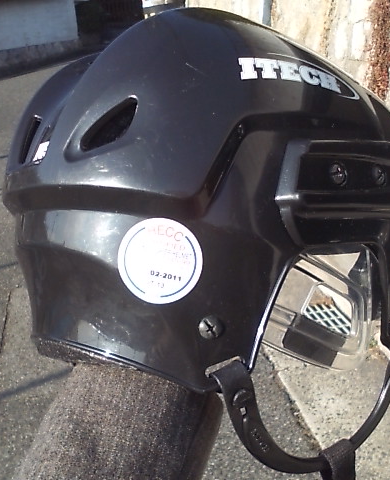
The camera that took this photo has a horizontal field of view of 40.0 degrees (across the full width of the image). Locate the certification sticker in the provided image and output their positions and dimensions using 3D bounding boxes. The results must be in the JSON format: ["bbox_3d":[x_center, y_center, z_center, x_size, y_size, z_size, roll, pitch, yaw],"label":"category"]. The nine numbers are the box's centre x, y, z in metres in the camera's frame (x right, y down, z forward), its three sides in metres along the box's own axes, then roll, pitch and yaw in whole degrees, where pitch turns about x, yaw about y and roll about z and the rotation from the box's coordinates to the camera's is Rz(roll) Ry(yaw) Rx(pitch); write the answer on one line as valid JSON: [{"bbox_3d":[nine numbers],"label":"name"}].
[{"bbox_3d":[-0.017,0.011,0.265,0.042,0.042,0.002,12,-2,0],"label":"certification sticker"}]

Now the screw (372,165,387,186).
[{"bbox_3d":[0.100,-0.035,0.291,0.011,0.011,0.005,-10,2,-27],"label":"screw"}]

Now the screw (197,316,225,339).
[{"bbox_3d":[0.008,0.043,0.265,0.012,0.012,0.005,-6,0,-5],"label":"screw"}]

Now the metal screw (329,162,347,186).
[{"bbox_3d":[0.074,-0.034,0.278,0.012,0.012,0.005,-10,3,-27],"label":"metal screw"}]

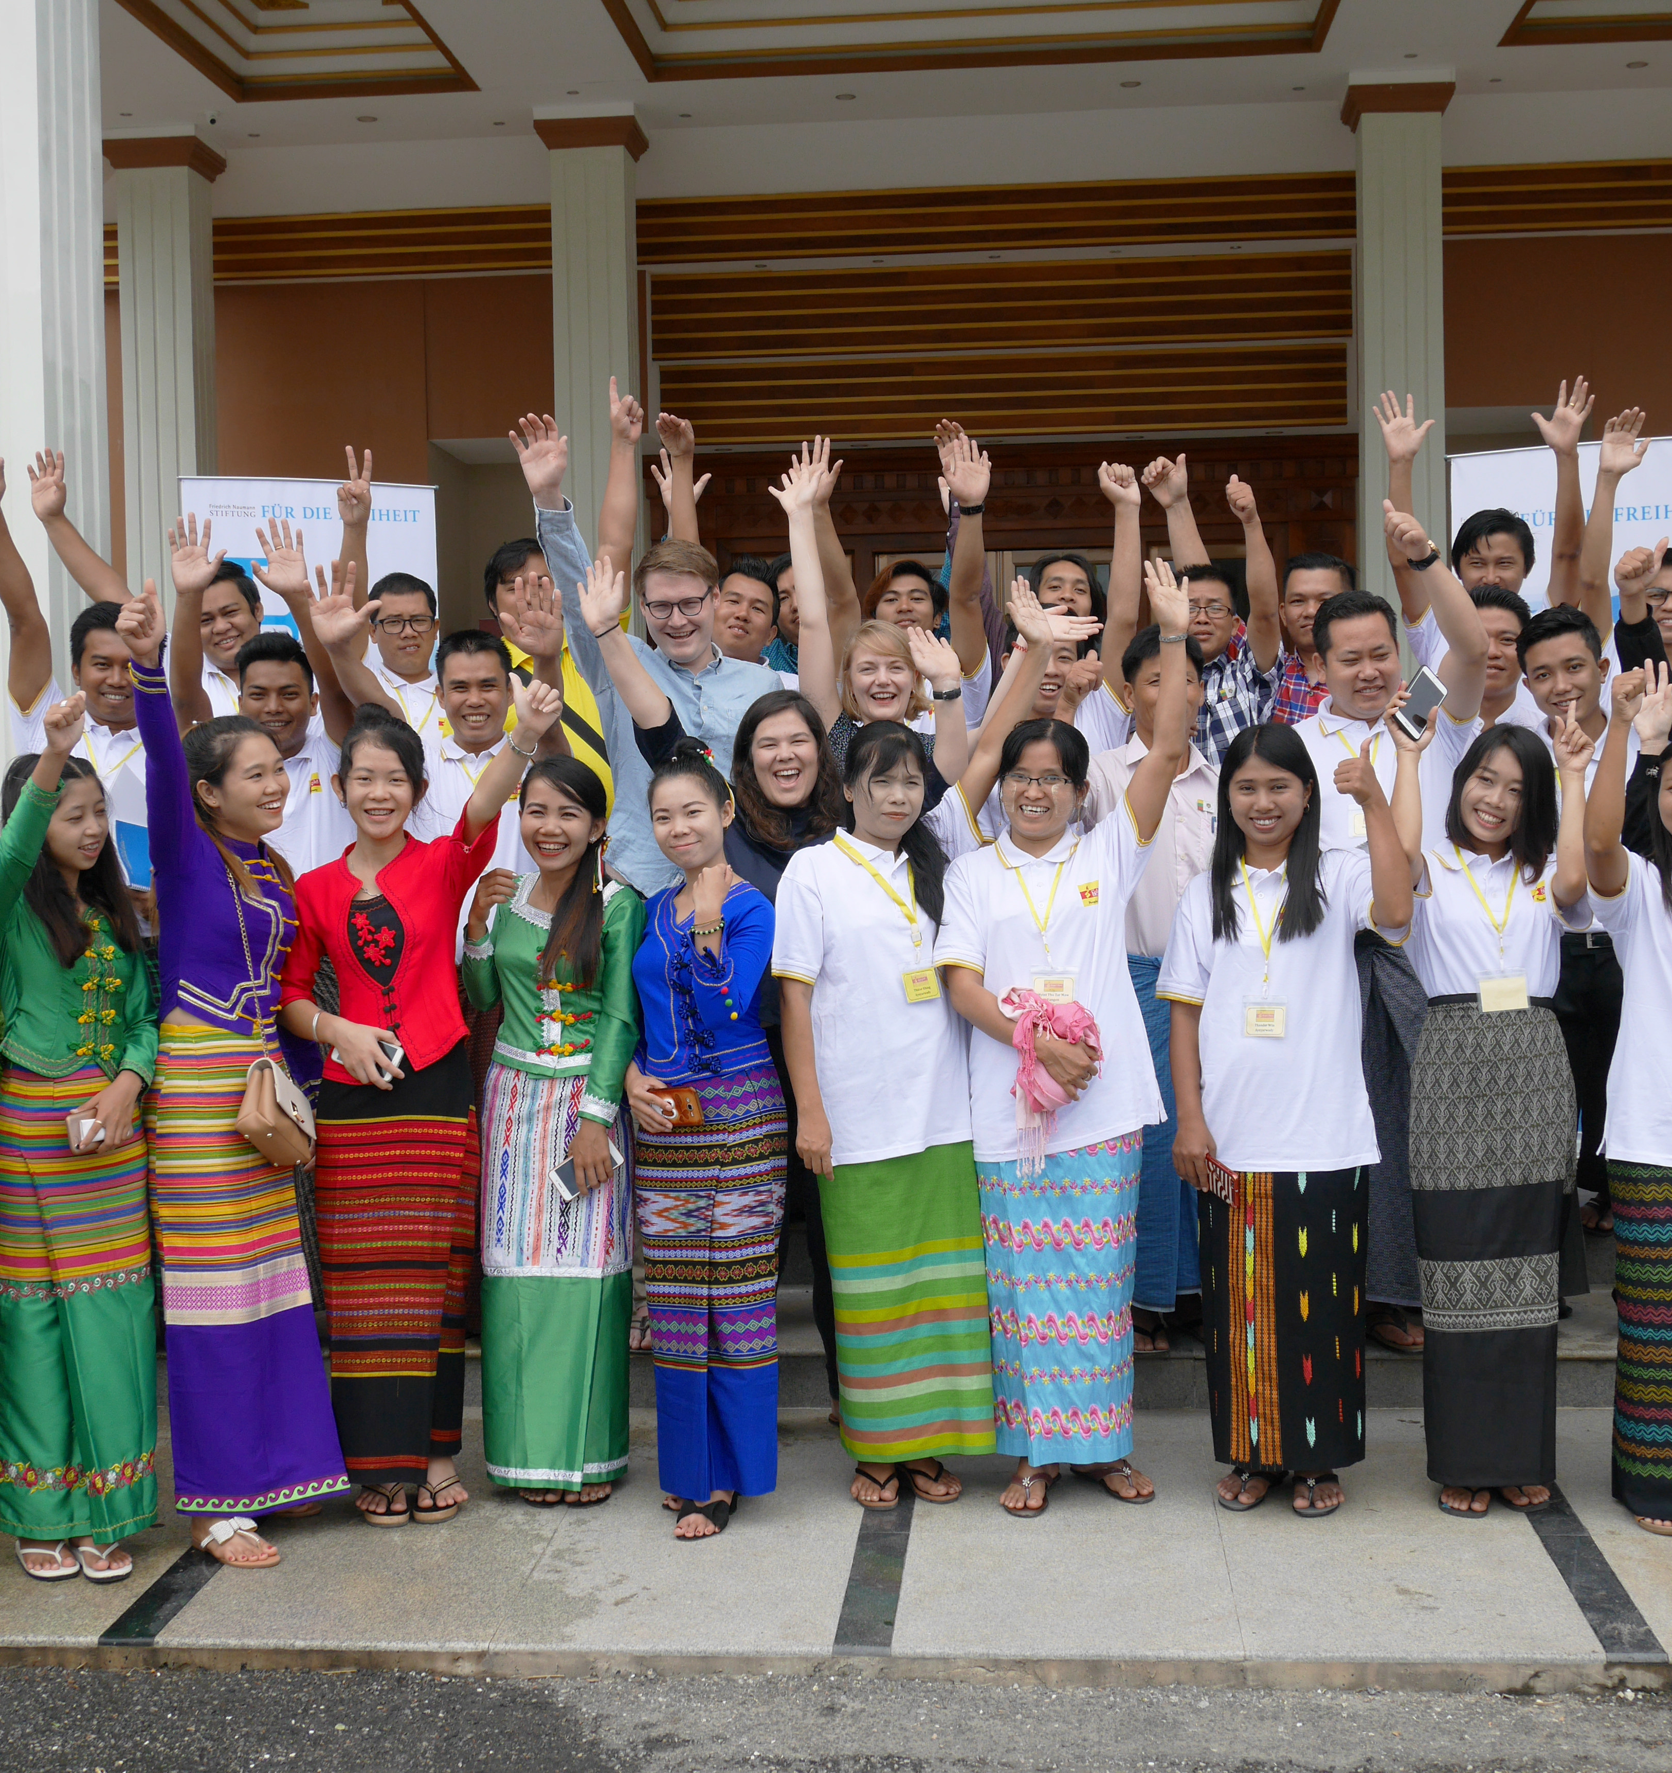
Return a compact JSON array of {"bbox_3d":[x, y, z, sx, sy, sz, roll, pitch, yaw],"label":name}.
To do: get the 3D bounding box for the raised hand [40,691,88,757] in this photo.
[{"bbox_3d":[-1.439,-0.303,4.580,0.085,0.120,0.085,14,3,-11],"label":"raised hand"}]

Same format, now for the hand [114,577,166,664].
[{"bbox_3d":[-1.341,-0.508,4.730,0.099,0.163,0.090,-1,2,-13],"label":"hand"}]

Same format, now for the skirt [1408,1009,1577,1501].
[{"bbox_3d":[1.333,0.728,4.985,0.328,0.978,0.280,-1,2,10],"label":"skirt"}]

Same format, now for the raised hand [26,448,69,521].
[{"bbox_3d":[-2.016,-1.026,6.280,0.113,0.183,0.070,-1,2,-14],"label":"raised hand"}]

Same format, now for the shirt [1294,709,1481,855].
[{"bbox_3d":[1.183,-0.136,5.500,0.520,0.600,0.290,-1,4,6],"label":"shirt"}]

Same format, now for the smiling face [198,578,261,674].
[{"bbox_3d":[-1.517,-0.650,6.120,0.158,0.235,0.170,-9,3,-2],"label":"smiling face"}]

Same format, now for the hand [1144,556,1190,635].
[{"bbox_3d":[0.663,-0.584,4.920,0.093,0.160,0.050,-11,3,6],"label":"hand"}]

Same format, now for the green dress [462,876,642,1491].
[{"bbox_3d":[-0.593,0.618,5.127,0.368,1.263,0.310,-1,2,-5],"label":"green dress"}]

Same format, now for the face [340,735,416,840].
[{"bbox_3d":[-0.915,-0.198,4.933,0.151,0.224,0.160,-1,2,-9],"label":"face"}]

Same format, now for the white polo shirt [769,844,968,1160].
[{"bbox_3d":[0.085,0.234,5.020,0.440,0.660,0.270,-2,3,-25],"label":"white polo shirt"}]

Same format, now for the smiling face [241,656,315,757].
[{"bbox_3d":[-1.236,-0.391,5.430,0.155,0.205,0.150,-1,3,-9],"label":"smiling face"}]

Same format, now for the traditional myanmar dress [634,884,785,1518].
[{"bbox_3d":[-0.256,0.611,4.930,0.340,1.230,0.260,0,3,16],"label":"traditional myanmar dress"}]

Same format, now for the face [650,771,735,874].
[{"bbox_3d":[-0.282,-0.126,4.850,0.155,0.200,0.150,0,3,16],"label":"face"}]

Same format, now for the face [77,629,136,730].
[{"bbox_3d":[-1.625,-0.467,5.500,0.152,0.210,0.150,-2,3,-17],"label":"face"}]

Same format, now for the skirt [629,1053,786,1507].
[{"bbox_3d":[-0.252,0.769,4.900,0.305,0.870,0.260,-1,4,-2],"label":"skirt"}]

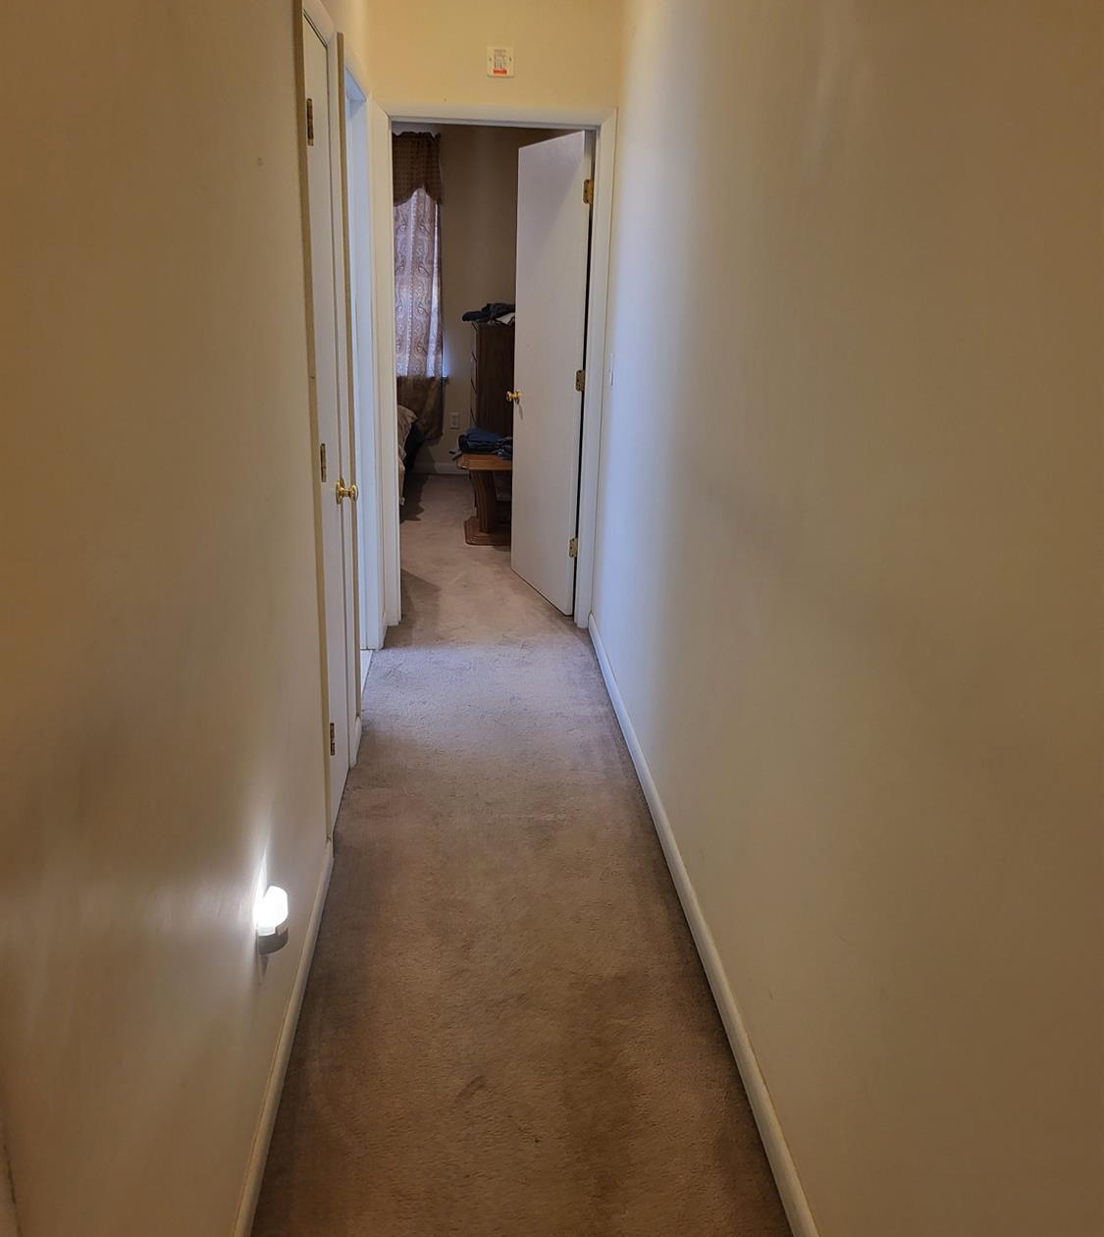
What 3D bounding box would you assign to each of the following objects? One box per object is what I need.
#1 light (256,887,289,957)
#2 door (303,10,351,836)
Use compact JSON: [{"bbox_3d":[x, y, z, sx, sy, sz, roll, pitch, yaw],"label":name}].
[{"bbox_3d":[-0.480,0.520,1.766,0.049,0.095,0.062,0,19,-5],"label":"light"},{"bbox_3d":[-0.601,-0.408,2.672,0.040,2.010,0.460,0,19,-5],"label":"door"}]

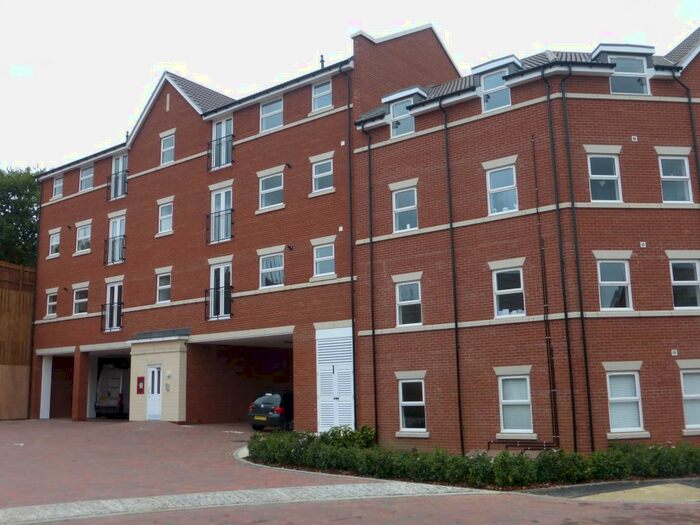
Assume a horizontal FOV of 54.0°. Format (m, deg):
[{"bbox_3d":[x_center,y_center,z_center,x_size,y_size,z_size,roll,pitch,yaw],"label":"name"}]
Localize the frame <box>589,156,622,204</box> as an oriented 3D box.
[{"bbox_3d":[6.763,-2.205,18.166,0.895,1.312,0.110,0,-11,-7],"label":"frame"}]

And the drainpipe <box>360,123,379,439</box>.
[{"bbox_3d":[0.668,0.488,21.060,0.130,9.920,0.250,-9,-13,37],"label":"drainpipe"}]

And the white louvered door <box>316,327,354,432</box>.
[{"bbox_3d":[-0.447,3.708,21.579,1.503,3.248,0.100,-9,-12,36],"label":"white louvered door"}]

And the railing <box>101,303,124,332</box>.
[{"bbox_3d":[-9.899,2.289,28.652,1.440,1.120,0.130,-9,-13,36],"label":"railing"}]

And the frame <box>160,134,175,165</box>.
[{"bbox_3d":[-7.416,-4.586,28.108,0.934,1.159,0.100,-9,-12,36],"label":"frame"}]

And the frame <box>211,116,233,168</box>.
[{"bbox_3d":[-4.848,-4.525,26.172,1.180,1.890,0.110,-9,-13,36],"label":"frame"}]

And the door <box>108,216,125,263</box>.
[{"bbox_3d":[-9.960,-0.954,29.368,1.100,2.020,0.100,-9,-13,36],"label":"door"}]

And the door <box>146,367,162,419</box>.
[{"bbox_3d":[-7.418,4.948,26.201,0.935,2.024,0.100,-9,-12,36],"label":"door"}]

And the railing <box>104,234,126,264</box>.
[{"bbox_3d":[-9.969,-0.511,29.180,1.410,1.120,0.130,-9,-13,36],"label":"railing"}]

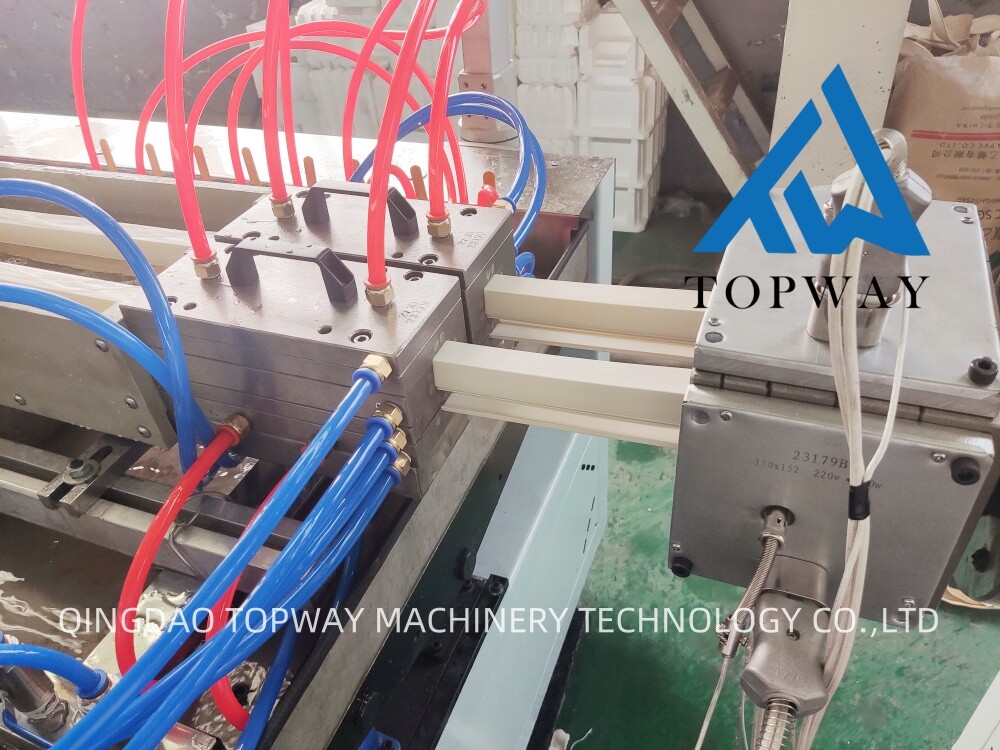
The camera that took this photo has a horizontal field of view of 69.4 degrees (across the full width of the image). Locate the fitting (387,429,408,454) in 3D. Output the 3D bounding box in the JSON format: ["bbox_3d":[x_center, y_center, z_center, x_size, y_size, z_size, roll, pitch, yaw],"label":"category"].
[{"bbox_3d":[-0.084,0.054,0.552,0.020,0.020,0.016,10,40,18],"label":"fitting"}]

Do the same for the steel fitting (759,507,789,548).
[{"bbox_3d":[0.163,0.092,0.427,0.014,0.014,0.021,11,41,21],"label":"steel fitting"}]

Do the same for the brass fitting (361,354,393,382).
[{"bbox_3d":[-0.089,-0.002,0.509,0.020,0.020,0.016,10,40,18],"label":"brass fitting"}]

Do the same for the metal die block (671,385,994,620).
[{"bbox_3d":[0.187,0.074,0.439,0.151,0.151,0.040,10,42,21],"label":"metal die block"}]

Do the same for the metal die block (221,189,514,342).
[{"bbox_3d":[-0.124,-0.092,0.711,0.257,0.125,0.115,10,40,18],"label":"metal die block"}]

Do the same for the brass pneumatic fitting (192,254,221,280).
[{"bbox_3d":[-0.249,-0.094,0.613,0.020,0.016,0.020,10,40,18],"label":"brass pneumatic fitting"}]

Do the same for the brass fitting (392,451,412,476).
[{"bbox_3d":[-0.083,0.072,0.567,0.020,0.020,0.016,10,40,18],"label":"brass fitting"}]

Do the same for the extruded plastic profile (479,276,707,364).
[{"bbox_3d":[0.087,-0.050,0.623,0.200,0.052,0.029,8,41,21],"label":"extruded plastic profile"}]

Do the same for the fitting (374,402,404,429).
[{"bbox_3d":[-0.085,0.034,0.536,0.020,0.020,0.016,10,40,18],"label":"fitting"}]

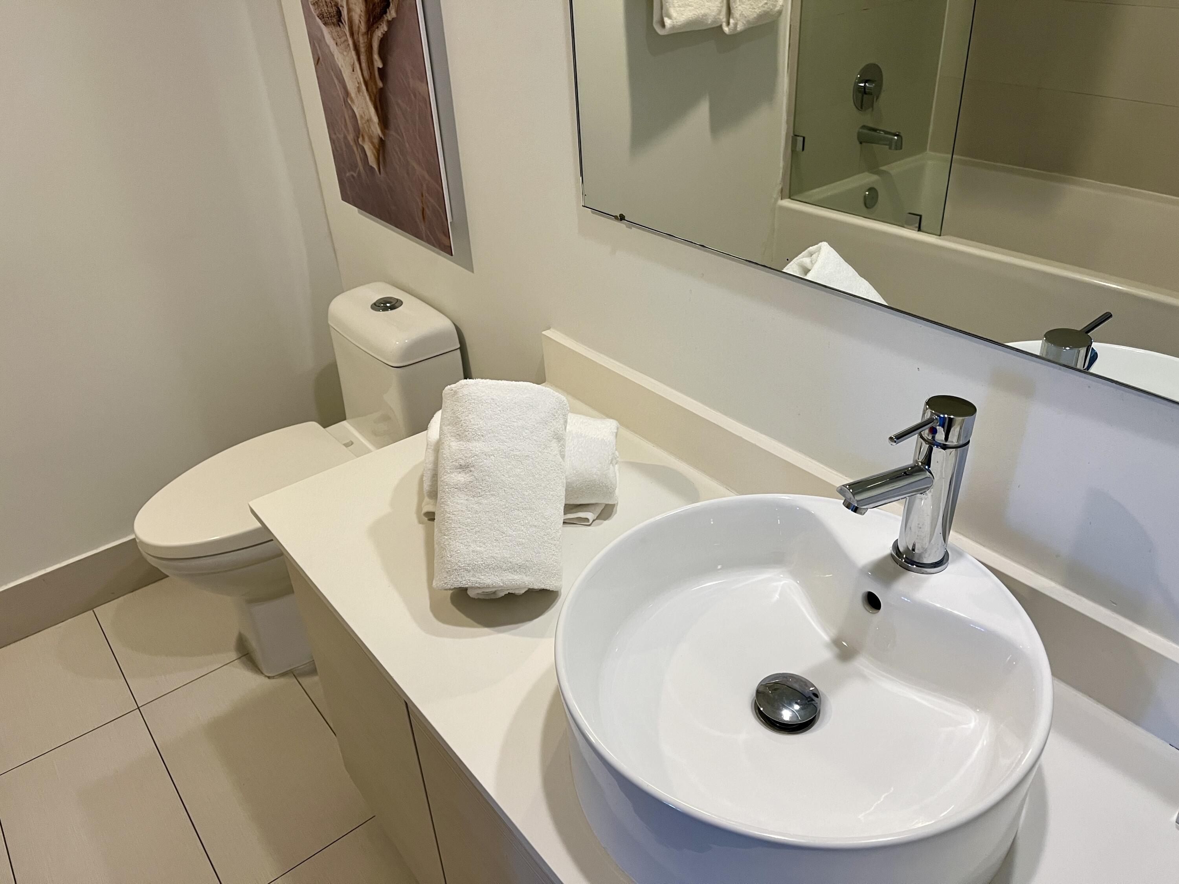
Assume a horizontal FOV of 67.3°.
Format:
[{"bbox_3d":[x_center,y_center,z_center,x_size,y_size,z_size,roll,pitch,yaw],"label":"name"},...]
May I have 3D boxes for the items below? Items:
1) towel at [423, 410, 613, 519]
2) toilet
[{"bbox_3d":[-0.098,0.022,1.331,0.282,0.136,0.150,1,32,7],"label":"towel"},{"bbox_3d":[-0.658,0.119,2.047,0.710,0.746,0.380,-24,37,-31],"label":"toilet"}]

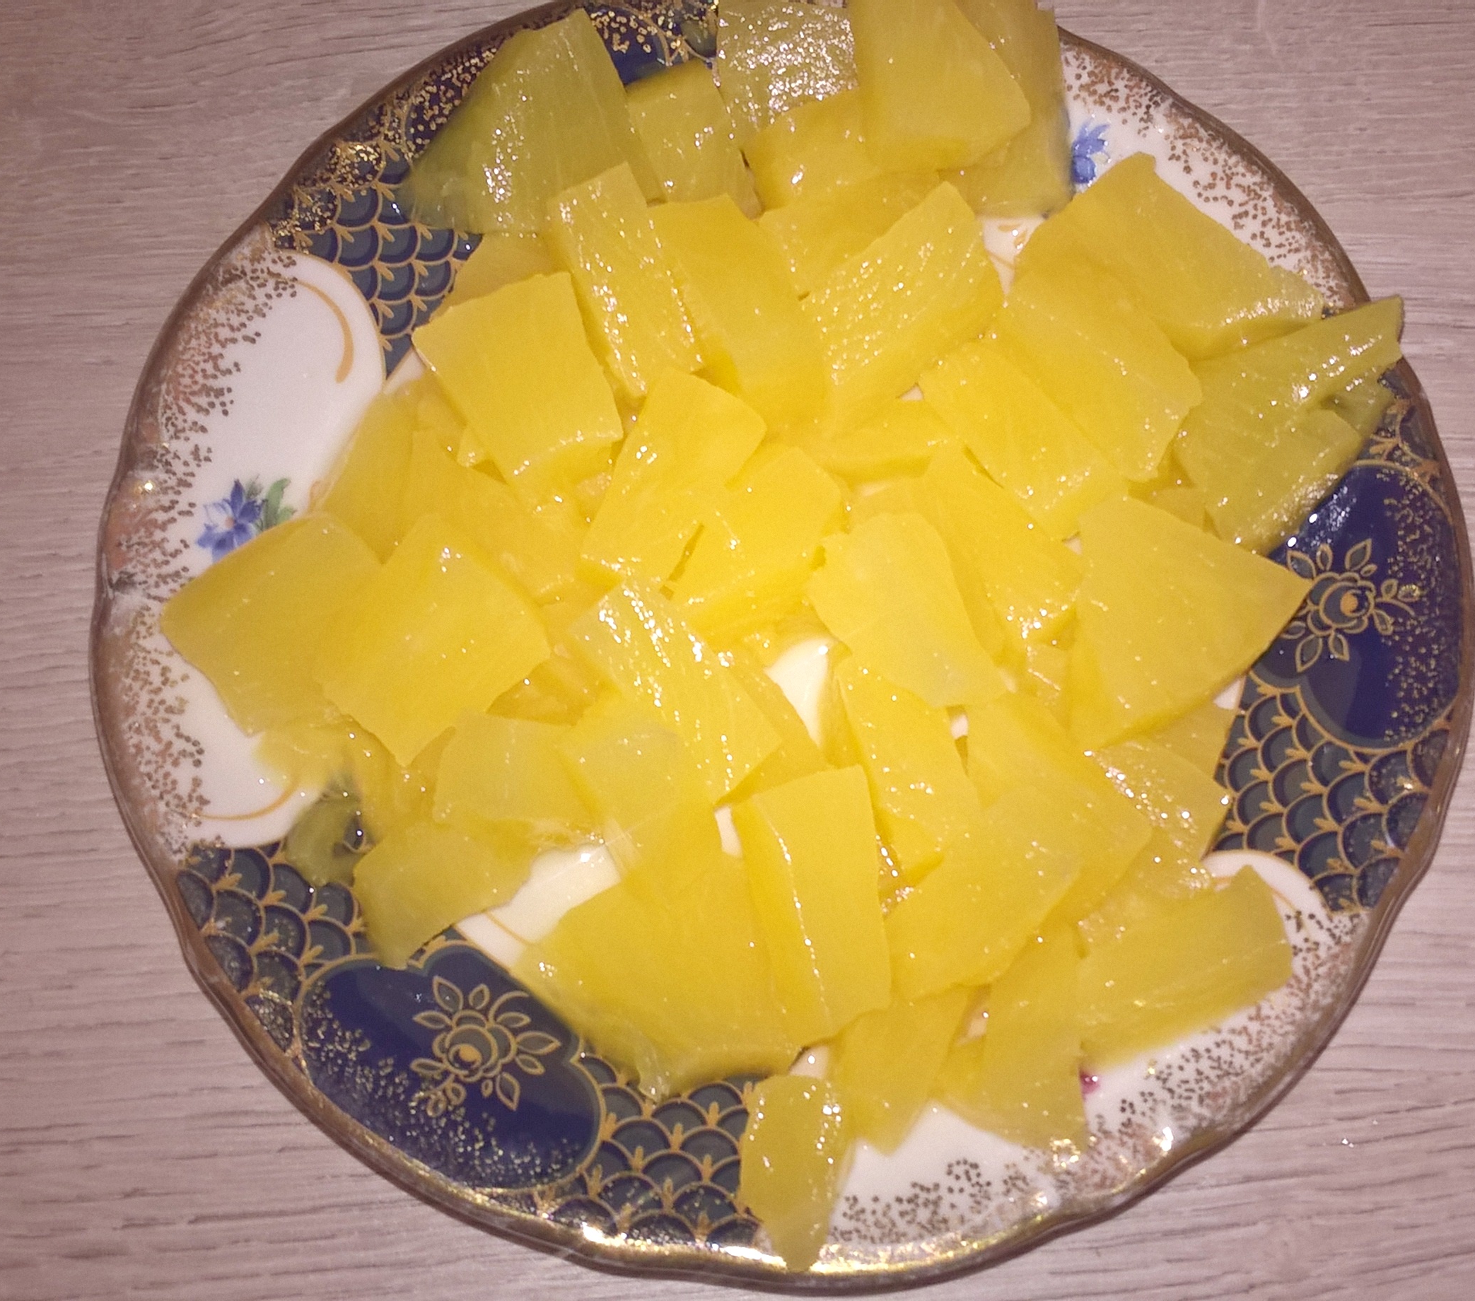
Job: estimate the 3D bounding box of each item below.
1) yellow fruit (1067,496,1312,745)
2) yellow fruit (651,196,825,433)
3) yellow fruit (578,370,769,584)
[{"bbox_3d":[0.062,-0.002,0.255,0.031,0.012,0.036,7,76,8],"label":"yellow fruit"},{"bbox_3d":[0.002,-0.047,0.270,0.017,0.013,0.035,-22,76,-5],"label":"yellow fruit"},{"bbox_3d":[-0.008,-0.022,0.262,0.017,0.012,0.029,22,77,6],"label":"yellow fruit"}]

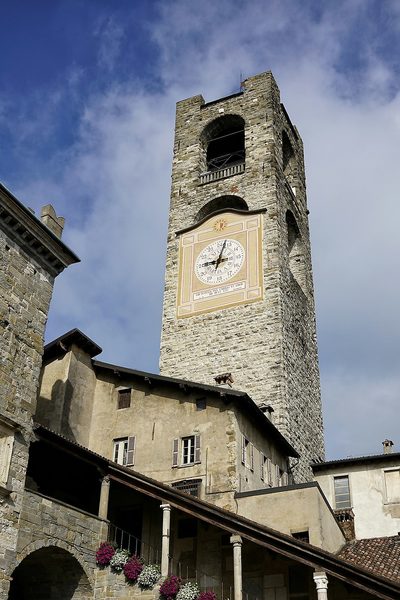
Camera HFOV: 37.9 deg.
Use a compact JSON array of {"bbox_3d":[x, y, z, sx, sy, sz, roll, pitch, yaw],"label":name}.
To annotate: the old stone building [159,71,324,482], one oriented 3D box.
[{"bbox_3d":[4.624,-0.112,61.045,11.925,48.120,12.285,-11,-29,23],"label":"old stone building"}]

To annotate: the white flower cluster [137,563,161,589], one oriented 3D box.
[{"bbox_3d":[-1.916,10.248,21.697,0.740,0.820,0.600,-15,-33,25],"label":"white flower cluster"}]

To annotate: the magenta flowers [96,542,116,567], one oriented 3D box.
[{"bbox_3d":[-3.679,10.015,22.953,0.650,0.760,0.550,-15,-33,25],"label":"magenta flowers"}]

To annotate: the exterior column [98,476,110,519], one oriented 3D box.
[{"bbox_3d":[-3.719,7.642,22.585,0.330,1.614,0.330,1,-26,1],"label":"exterior column"}]

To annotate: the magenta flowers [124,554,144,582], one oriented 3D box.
[{"bbox_3d":[-2.482,10.173,22.100,0.660,0.880,0.560,-15,-33,25],"label":"magenta flowers"}]

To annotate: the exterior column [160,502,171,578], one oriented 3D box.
[{"bbox_3d":[-1.249,8.561,20.802,0.310,2.411,0.310,1,-26,1],"label":"exterior column"}]

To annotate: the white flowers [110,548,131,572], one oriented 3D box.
[{"bbox_3d":[-3.072,10.065,22.538,0.650,0.760,0.550,-15,-33,25],"label":"white flowers"}]

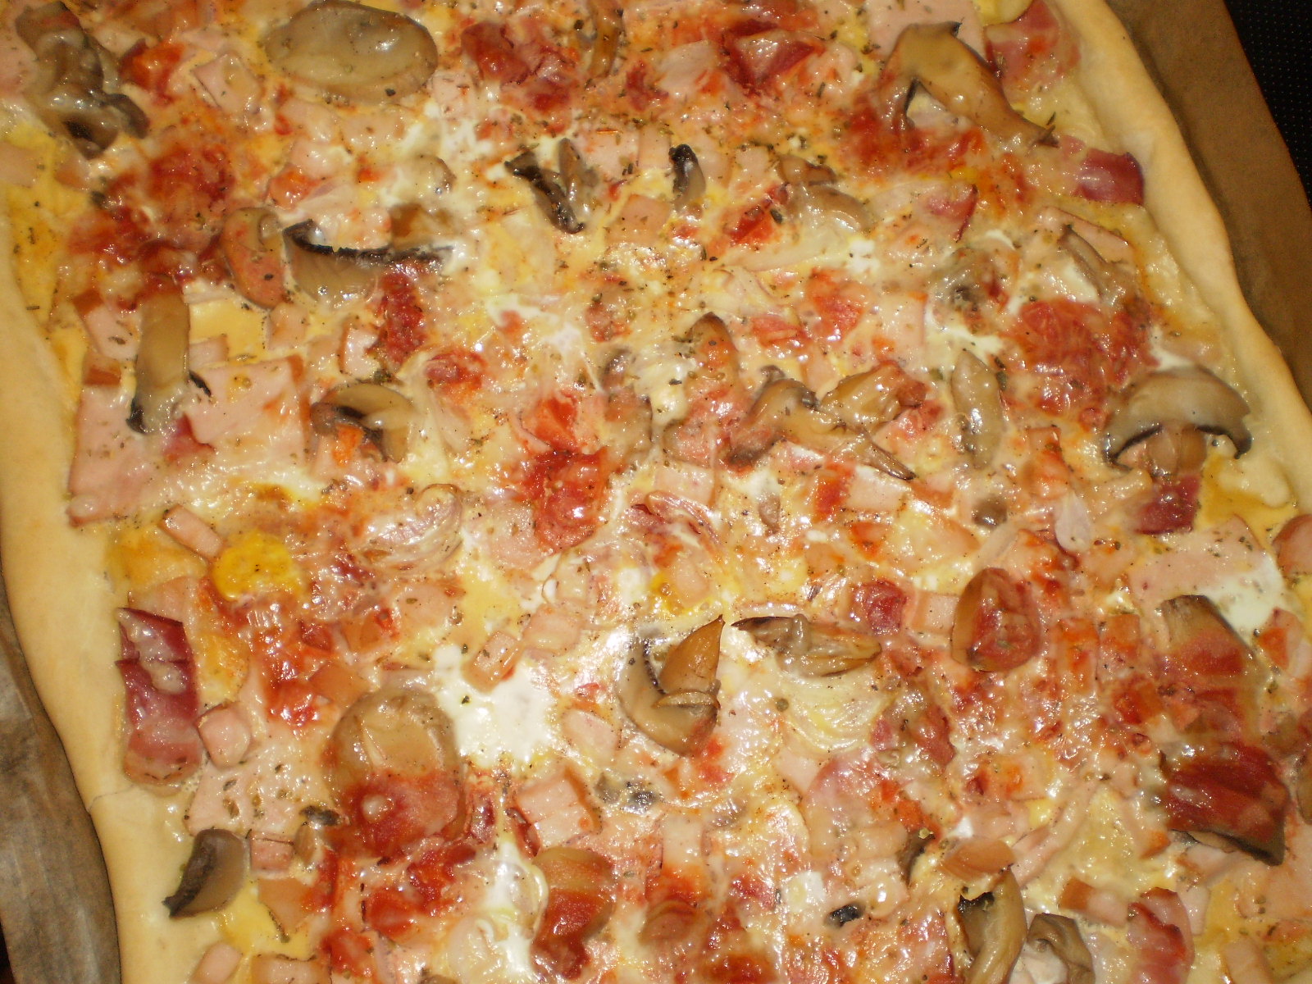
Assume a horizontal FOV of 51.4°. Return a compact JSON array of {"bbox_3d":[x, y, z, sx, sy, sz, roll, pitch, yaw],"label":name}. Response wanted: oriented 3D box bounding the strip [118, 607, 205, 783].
[{"bbox_3d":[-0.133,0.055,0.365,0.021,0.008,0.046,-10,76,-2],"label":"strip"}]

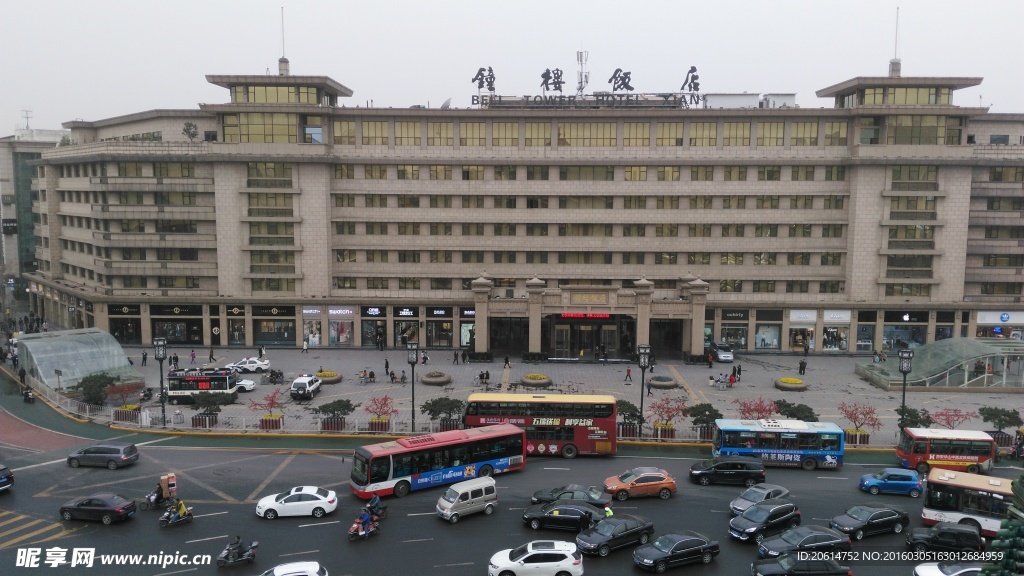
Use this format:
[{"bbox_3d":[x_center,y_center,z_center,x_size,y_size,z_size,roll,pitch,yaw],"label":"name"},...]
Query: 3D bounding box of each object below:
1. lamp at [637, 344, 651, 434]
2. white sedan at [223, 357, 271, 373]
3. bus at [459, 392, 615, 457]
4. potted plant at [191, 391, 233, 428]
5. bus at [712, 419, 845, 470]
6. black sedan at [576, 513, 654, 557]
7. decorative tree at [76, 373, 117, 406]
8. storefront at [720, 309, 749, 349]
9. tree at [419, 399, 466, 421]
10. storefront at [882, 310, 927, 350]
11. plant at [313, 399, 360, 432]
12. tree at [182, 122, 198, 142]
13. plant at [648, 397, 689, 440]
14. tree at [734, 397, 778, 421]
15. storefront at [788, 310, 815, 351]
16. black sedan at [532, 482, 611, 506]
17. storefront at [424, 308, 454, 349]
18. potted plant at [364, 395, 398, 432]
[{"bbox_3d":[10.202,8.118,57.337,0.880,7.300,0.880,0,8,1],"label":"lamp"},{"bbox_3d":[-27.895,8.123,77.719,4.500,1.500,1.750,-1,8,-8],"label":"white sedan"},{"bbox_3d":[2.149,10.236,54.835,11.132,4.200,2.489,1,6,2],"label":"bus"},{"bbox_3d":[-25.043,10.073,60.763,3.736,2.700,3.279,0,6,0],"label":"potted plant"},{"bbox_3d":[18.977,11.193,52.438,8.349,2.973,2.436,1,6,6],"label":"bus"},{"bbox_3d":[5.559,13.153,39.518,4.770,1.460,1.820,-3,7,-29],"label":"black sedan"},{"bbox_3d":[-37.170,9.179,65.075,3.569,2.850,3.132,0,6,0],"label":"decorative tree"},{"bbox_3d":[26.952,4.983,88.426,3.400,5.000,1.200,0,8,1],"label":"storefront"},{"bbox_3d":[-5.637,9.917,59.831,3.848,1.837,3.155,0,6,1],"label":"tree"},{"bbox_3d":[47.918,5.216,89.245,5.500,4.950,1.400,0,7,0],"label":"storefront"},{"bbox_3d":[-14.316,10.233,59.694,3.800,2.400,3.000,1,7,3],"label":"plant"},{"bbox_3d":[-39.560,-19.152,90.292,1.900,3.000,1.800,0,8,1],"label":"tree"},{"bbox_3d":[12.467,10.261,58.274,3.131,3.179,2.567,0,6,1],"label":"plant"},{"bbox_3d":[19.136,10.037,57.625,3.600,2.800,3.100,1,7,3],"label":"tree"},{"bbox_3d":[35.418,5.185,89.252,3.400,5.200,1.400,0,7,0],"label":"storefront"},{"bbox_3d":[3.655,12.658,44.323,4.750,1.450,1.800,2,6,16],"label":"black sedan"},{"bbox_3d":[-9.478,5.041,94.880,3.618,5.413,0.800,0,6,1],"label":"storefront"},{"bbox_3d":[-10.367,10.063,58.996,2.662,2.720,2.400,1,6,1],"label":"potted plant"}]

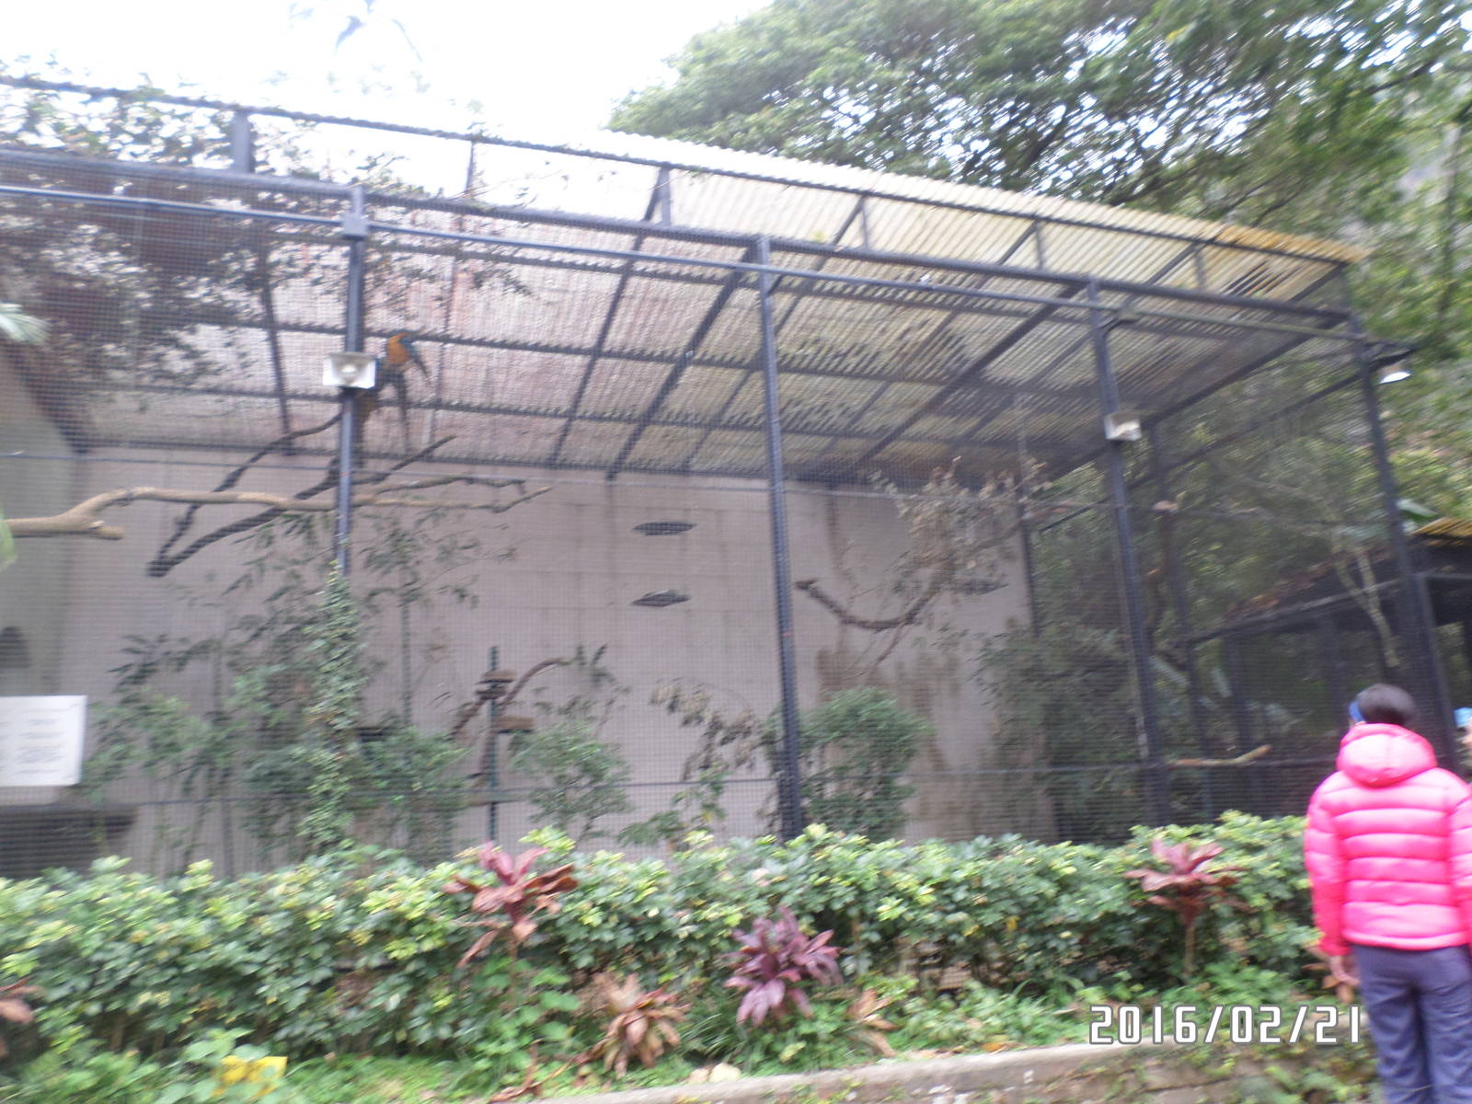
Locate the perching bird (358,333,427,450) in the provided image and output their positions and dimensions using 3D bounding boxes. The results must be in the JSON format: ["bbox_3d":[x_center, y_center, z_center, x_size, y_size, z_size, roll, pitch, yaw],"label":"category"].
[{"bbox_3d":[-2.011,-0.943,6.250,0.350,0.720,0.340,-9,-15,24],"label":"perching bird"}]

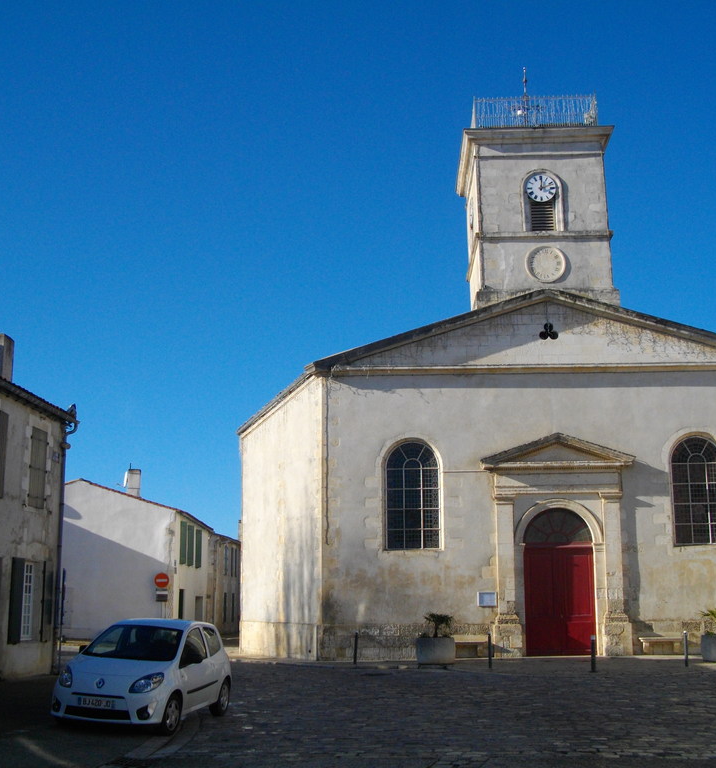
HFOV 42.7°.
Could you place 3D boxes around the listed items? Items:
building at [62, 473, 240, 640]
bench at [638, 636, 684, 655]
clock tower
[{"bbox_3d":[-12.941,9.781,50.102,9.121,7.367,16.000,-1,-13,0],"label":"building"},{"bbox_3d":[8.552,7.429,26.003,1.256,0.487,0.450,-1,-13,1],"label":"bench"},{"bbox_3d":[6.301,-5.861,33.296,5.061,7.900,5.061,-1,-13,1],"label":"clock tower"}]

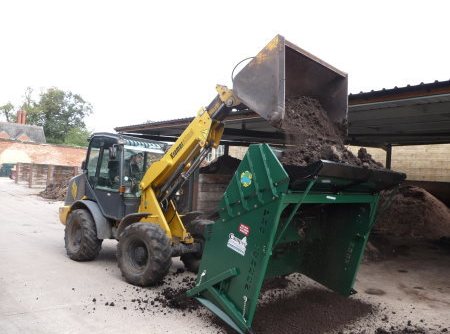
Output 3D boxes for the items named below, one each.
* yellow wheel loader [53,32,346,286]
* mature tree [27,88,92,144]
[{"bbox_3d":[-0.930,0.250,6.700,5.700,3.500,1.850,2,-2,42],"label":"yellow wheel loader"},{"bbox_3d":[-32.800,-6.800,72.000,13.000,17.200,12.000,4,-1,-24],"label":"mature tree"}]

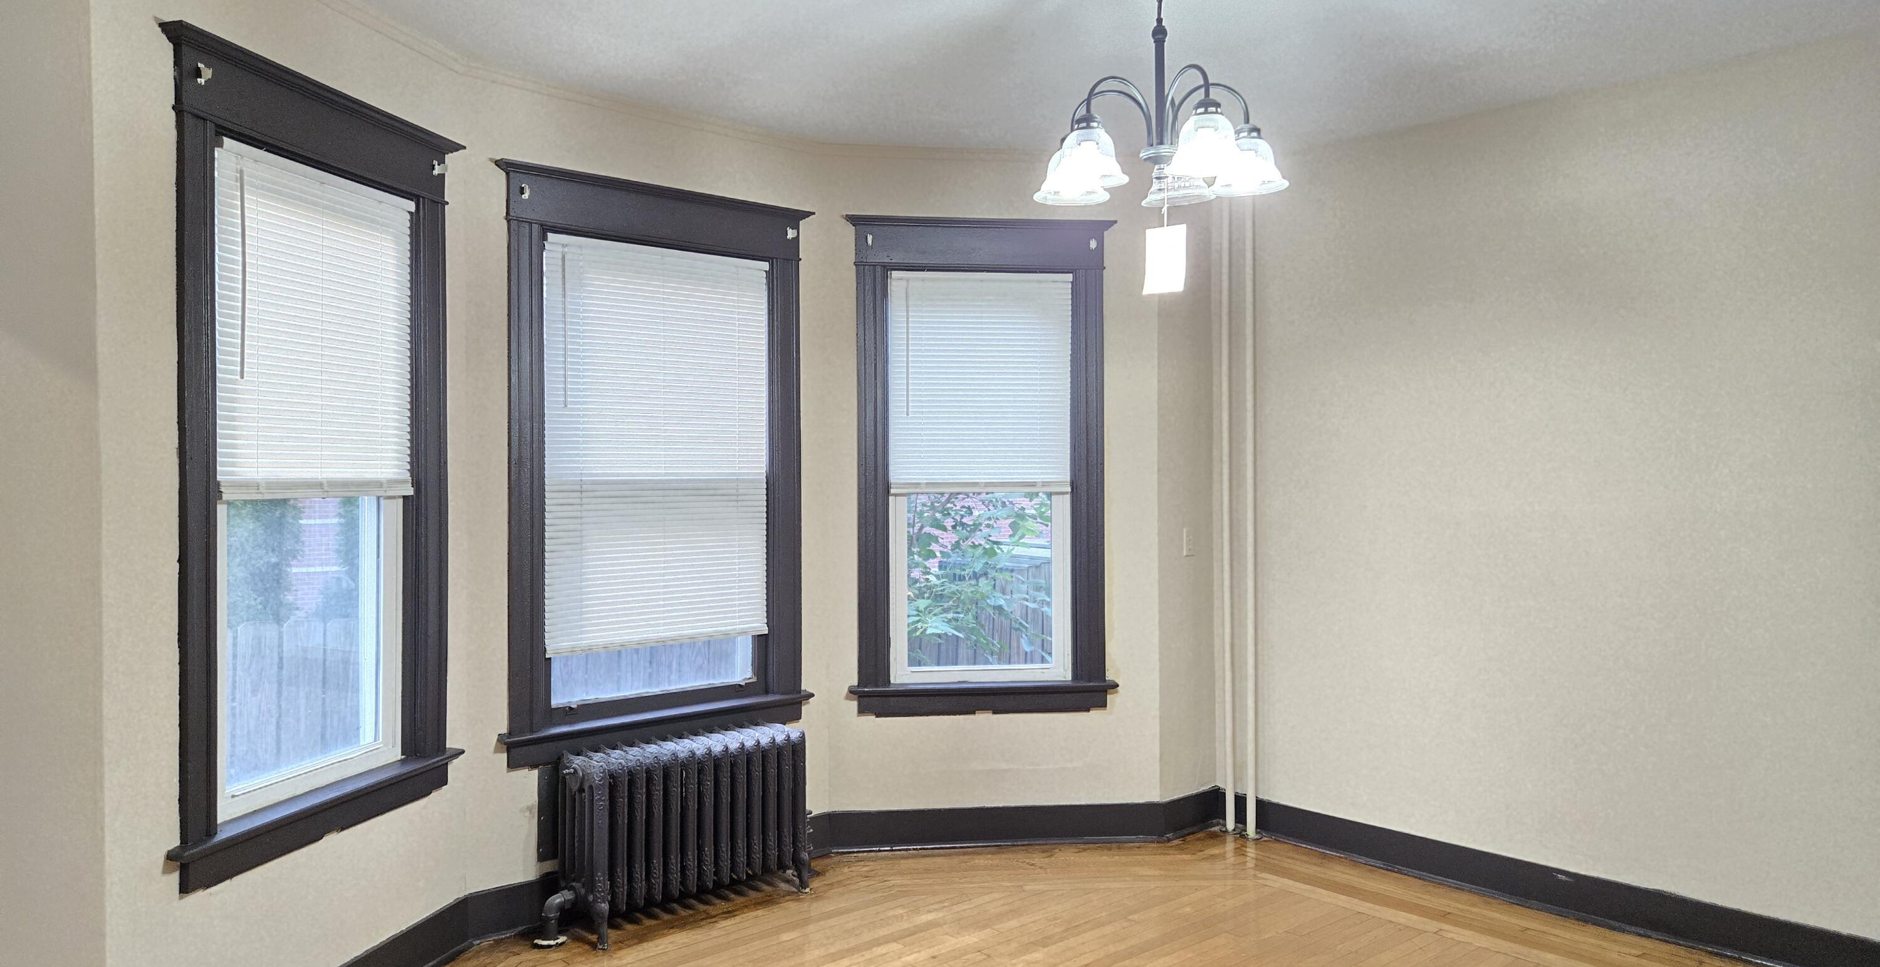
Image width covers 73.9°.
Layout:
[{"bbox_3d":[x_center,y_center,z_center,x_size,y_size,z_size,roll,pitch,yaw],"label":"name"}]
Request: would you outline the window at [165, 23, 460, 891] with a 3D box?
[{"bbox_3d":[-1.591,-0.053,3.236,0.130,1.899,1.065,0,0,12],"label":"window"}]

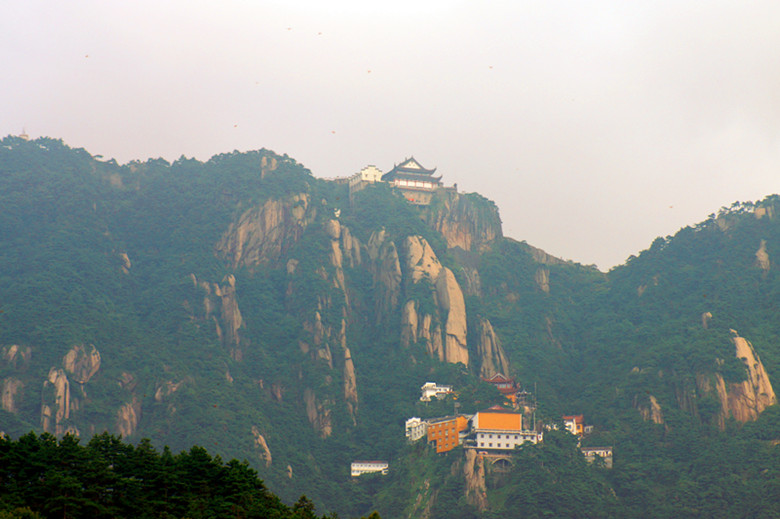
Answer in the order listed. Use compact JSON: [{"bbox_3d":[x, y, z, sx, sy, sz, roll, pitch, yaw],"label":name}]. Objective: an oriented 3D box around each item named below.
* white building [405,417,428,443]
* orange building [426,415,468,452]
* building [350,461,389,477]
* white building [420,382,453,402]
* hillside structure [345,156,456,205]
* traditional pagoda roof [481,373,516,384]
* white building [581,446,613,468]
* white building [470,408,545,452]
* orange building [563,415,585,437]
[{"bbox_3d":[10.852,69.616,2660.000,6.000,9.300,8.500,11,-16,-44],"label":"white building"},{"bbox_3d":[23.458,70.987,2650.000,7.500,13.000,17.500,11,-16,-43],"label":"orange building"},{"bbox_3d":[-8.269,84.300,2620.000,15.000,6.300,7.500,0,-12,-2],"label":"building"},{"bbox_3d":[19.257,55.079,2690.000,12.300,7.800,8.000,1,-12,-3],"label":"white building"},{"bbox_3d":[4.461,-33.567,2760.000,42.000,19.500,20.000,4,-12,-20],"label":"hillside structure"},{"bbox_3d":[45.100,49.464,2700.000,12.500,4.800,11.000,1,-12,-3],"label":"traditional pagoda roof"},{"bbox_3d":[83.928,80.473,2640.000,12.500,8.300,7.500,-1,-12,5],"label":"white building"},{"bbox_3d":[46.943,69.093,2640.000,28.000,18.000,15.000,2,-12,-9],"label":"white building"},{"bbox_3d":[75.145,67.978,2660.000,8.300,8.300,7.000,0,-12,0],"label":"orange building"}]

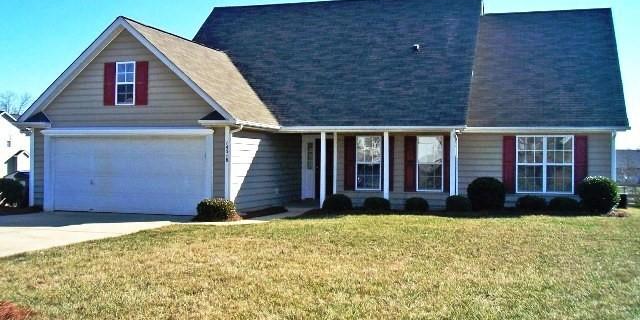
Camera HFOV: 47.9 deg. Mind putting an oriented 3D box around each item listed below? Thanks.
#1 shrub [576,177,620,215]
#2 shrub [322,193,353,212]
[{"bbox_3d":[7.647,0.959,19.802,1.134,1.012,1.100,0,0,18],"label":"shrub"},{"bbox_3d":[0.496,1.219,20.701,0.853,0.480,0.820,0,0,0],"label":"shrub"}]

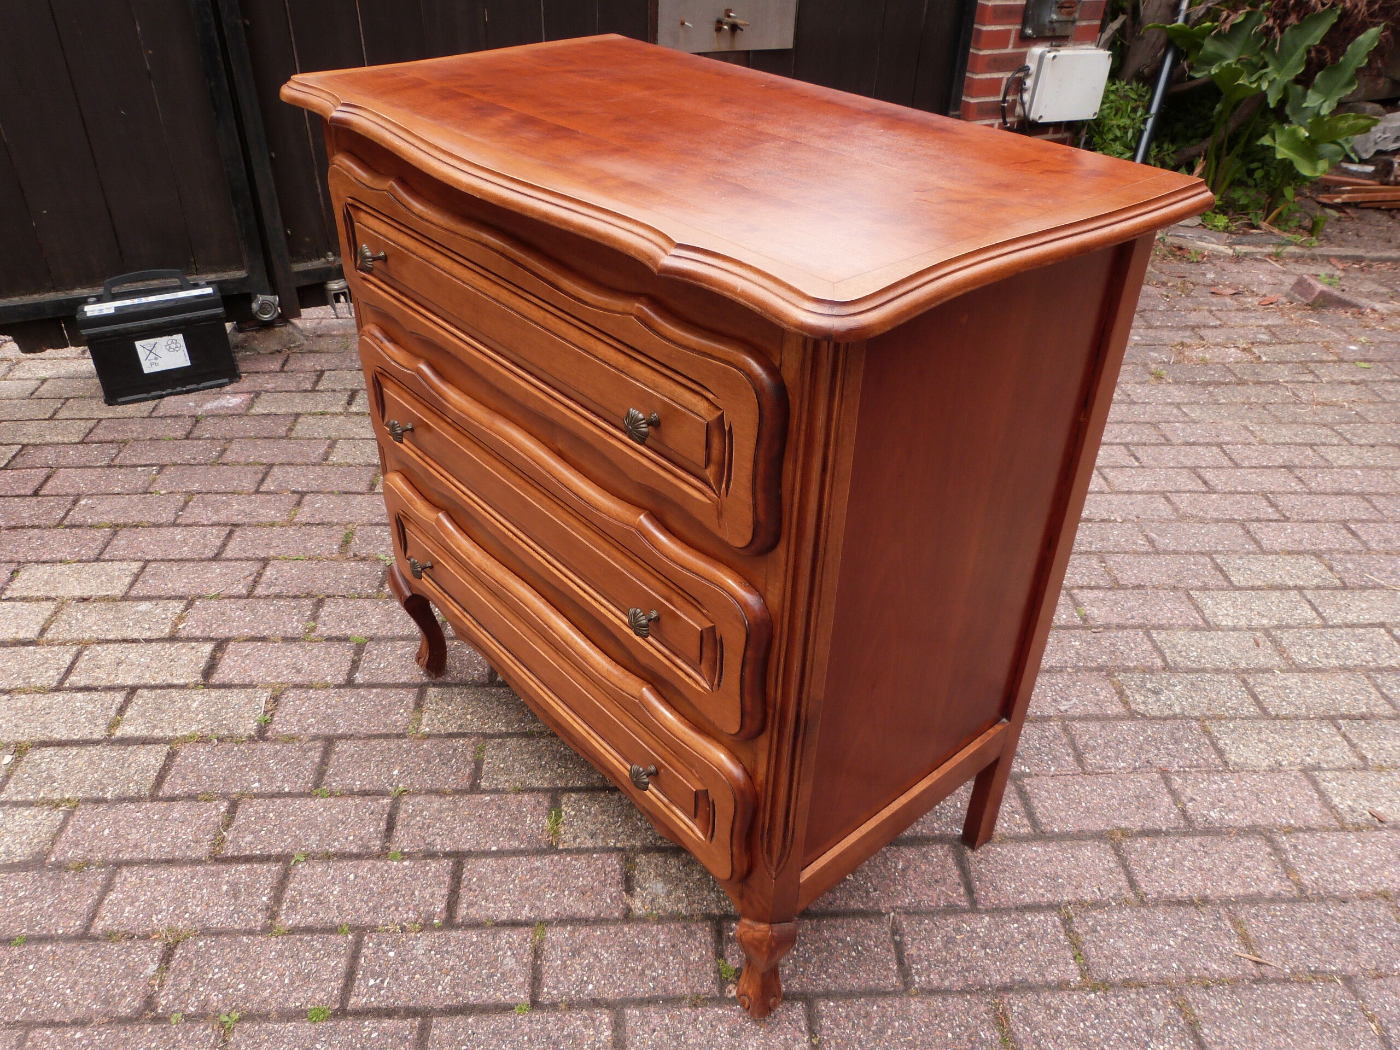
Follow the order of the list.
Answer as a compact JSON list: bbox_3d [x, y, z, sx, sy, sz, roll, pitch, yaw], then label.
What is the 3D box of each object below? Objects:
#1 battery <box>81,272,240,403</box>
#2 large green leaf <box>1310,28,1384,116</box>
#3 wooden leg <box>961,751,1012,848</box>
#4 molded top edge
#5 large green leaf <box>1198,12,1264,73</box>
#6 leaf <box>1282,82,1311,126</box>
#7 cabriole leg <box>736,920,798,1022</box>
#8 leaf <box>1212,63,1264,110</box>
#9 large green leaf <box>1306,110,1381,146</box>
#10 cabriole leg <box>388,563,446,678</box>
[{"bbox_3d":[-1.210,-0.440,2.252,0.276,0.238,0.175,-16,38,-23],"label":"battery"},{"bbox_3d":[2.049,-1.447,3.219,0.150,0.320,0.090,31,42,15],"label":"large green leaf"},{"bbox_3d":[0.350,0.330,1.236,0.032,0.163,0.025,-25,42,-33],"label":"wooden leg"},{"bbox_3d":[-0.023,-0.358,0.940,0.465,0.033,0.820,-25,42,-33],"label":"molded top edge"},{"bbox_3d":[1.665,-1.517,3.176,0.210,0.190,0.110,23,39,16],"label":"large green leaf"},{"bbox_3d":[1.949,-1.360,3.279,0.120,0.160,0.070,27,41,17],"label":"leaf"},{"bbox_3d":[0.069,0.454,1.038,0.060,0.172,0.054,-25,42,-33],"label":"cabriole leg"},{"bbox_3d":[1.703,-1.388,3.203,0.160,0.150,0.120,17,37,21],"label":"leaf"},{"bbox_3d":[2.066,-1.274,3.239,0.240,0.100,0.110,-11,21,40],"label":"large green leaf"},{"bbox_3d":[-0.396,0.144,1.475,0.064,0.176,0.056,-25,42,-33],"label":"cabriole leg"}]

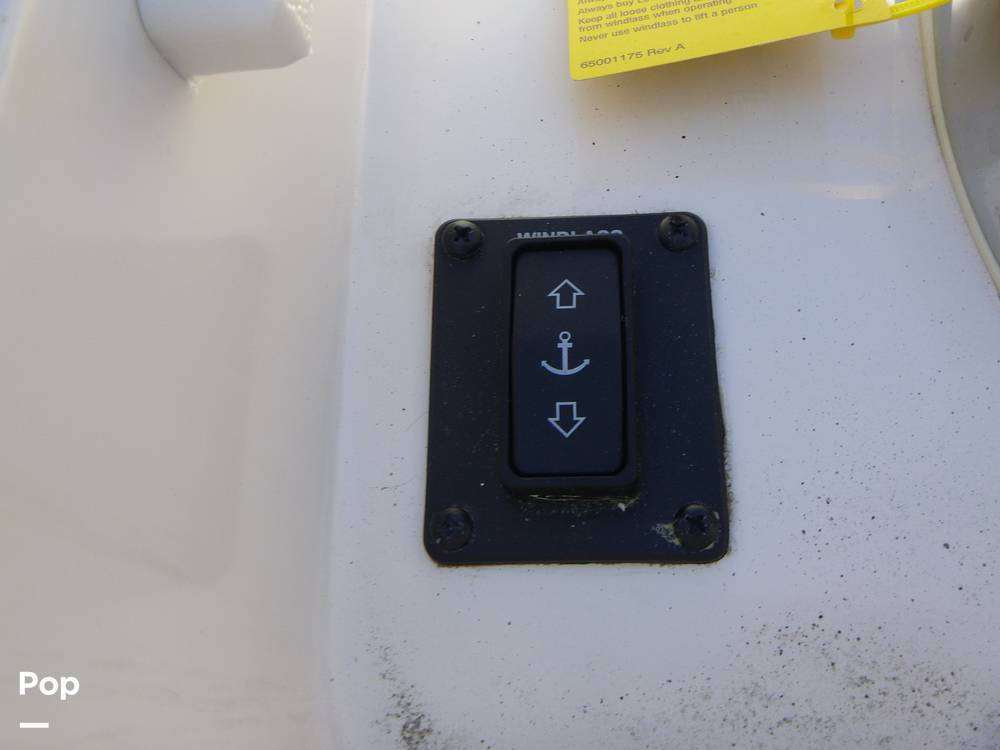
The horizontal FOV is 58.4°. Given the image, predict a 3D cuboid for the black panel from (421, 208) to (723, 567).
[{"bbox_3d":[0.014,0.000,0.171,0.056,0.012,0.071,-1,71,5],"label":"black panel"}]

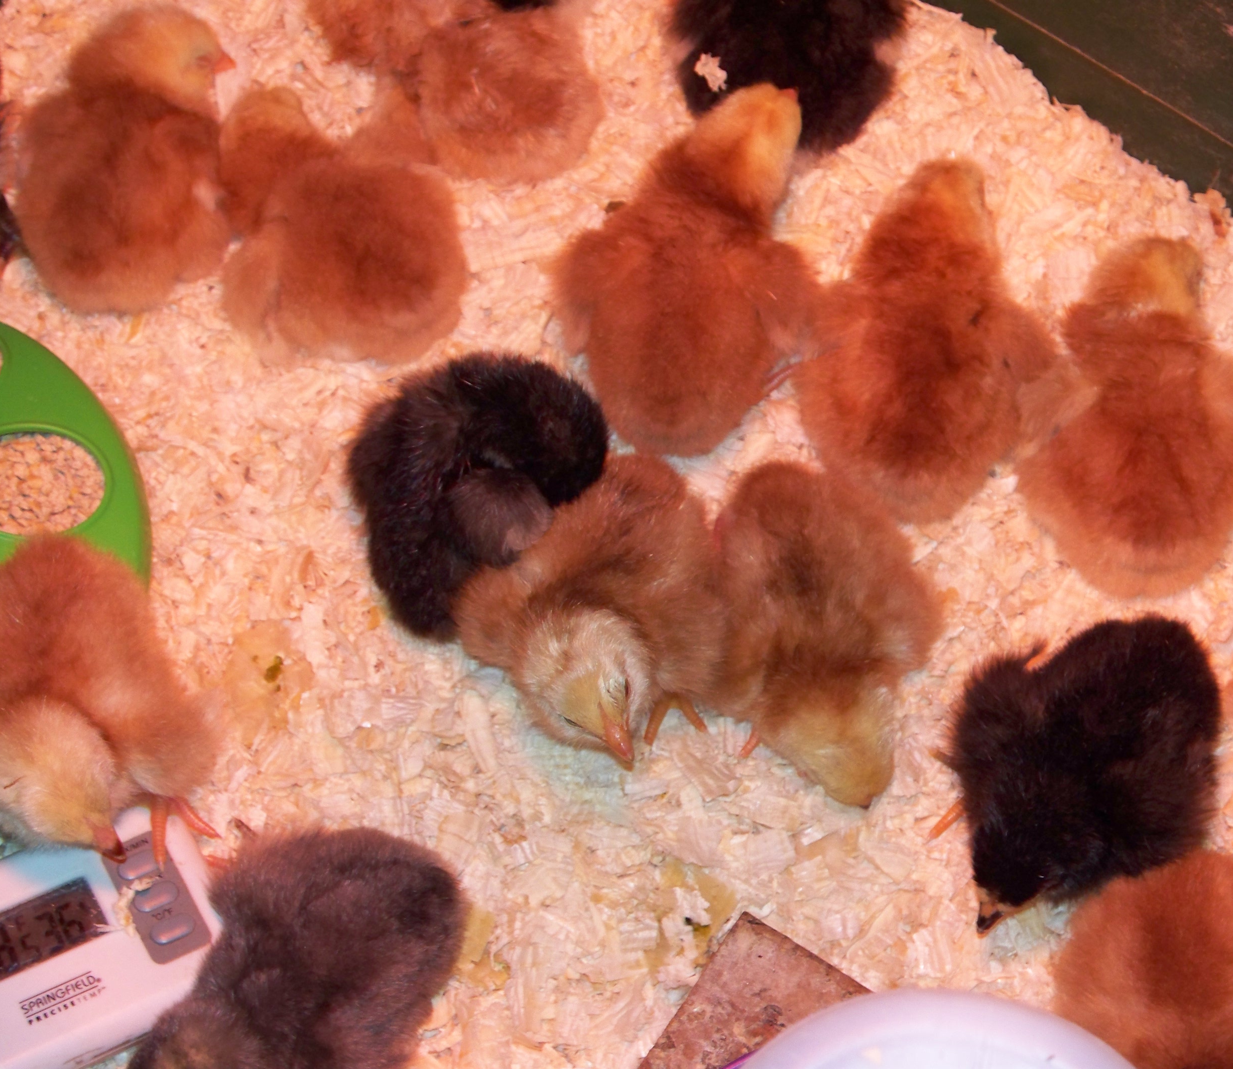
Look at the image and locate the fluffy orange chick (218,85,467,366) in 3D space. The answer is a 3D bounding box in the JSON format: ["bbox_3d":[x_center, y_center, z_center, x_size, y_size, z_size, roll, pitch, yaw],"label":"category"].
[{"bbox_3d":[-0.070,-0.079,0.842,0.059,0.058,0.076,-25,64,-11],"label":"fluffy orange chick"}]

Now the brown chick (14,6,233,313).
[{"bbox_3d":[-0.127,-0.097,0.847,0.057,0.070,0.080,0,62,2],"label":"brown chick"}]

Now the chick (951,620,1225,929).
[{"bbox_3d":[0.108,0.055,0.763,0.058,0.058,0.076,26,66,15],"label":"chick"}]

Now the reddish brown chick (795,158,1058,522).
[{"bbox_3d":[0.077,-0.049,0.822,0.064,0.057,0.096,9,62,7],"label":"reddish brown chick"}]

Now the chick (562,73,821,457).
[{"bbox_3d":[0.018,-0.067,0.832,0.064,0.060,0.100,7,62,6],"label":"chick"}]

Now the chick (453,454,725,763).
[{"bbox_3d":[-0.006,0.017,0.786,0.062,0.062,0.075,13,63,9],"label":"chick"}]

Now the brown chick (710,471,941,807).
[{"bbox_3d":[0.050,0.023,0.784,0.055,0.055,0.085,-8,62,-2],"label":"brown chick"}]

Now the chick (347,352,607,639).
[{"bbox_3d":[-0.034,-0.010,0.805,0.063,0.056,0.074,3,62,3],"label":"chick"}]

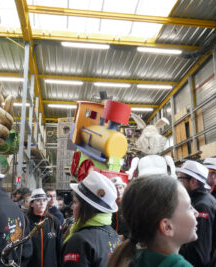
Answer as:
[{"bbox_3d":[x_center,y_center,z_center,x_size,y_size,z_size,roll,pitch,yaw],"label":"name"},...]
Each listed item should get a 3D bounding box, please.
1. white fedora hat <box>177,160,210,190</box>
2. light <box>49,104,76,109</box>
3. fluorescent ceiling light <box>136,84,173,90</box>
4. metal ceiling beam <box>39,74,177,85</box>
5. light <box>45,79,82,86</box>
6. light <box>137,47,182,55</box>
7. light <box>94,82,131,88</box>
[{"bbox_3d":[0.675,0.311,2.150,0.280,0.120,0.240,26,-2,24],"label":"white fedora hat"},{"bbox_3d":[-2.172,-1.334,13.795,1.530,0.100,0.130,1,-13,-9],"label":"light"},{"bbox_3d":[2.050,-2.015,12.015,1.530,0.100,0.130,1,-13,-9],"label":"fluorescent ceiling light"},{"bbox_3d":[0.119,-2.242,11.747,5.890,0.150,0.080,1,-13,-9],"label":"metal ceiling beam"},{"bbox_3d":[-1.785,-2.089,11.393,1.530,0.100,0.130,1,-13,-9],"label":"light"},{"bbox_3d":[1.764,-2.786,9.381,1.530,0.100,0.130,1,-13,-9],"label":"light"},{"bbox_3d":[0.208,-2.032,11.712,1.530,0.100,0.130,1,-13,-9],"label":"light"}]

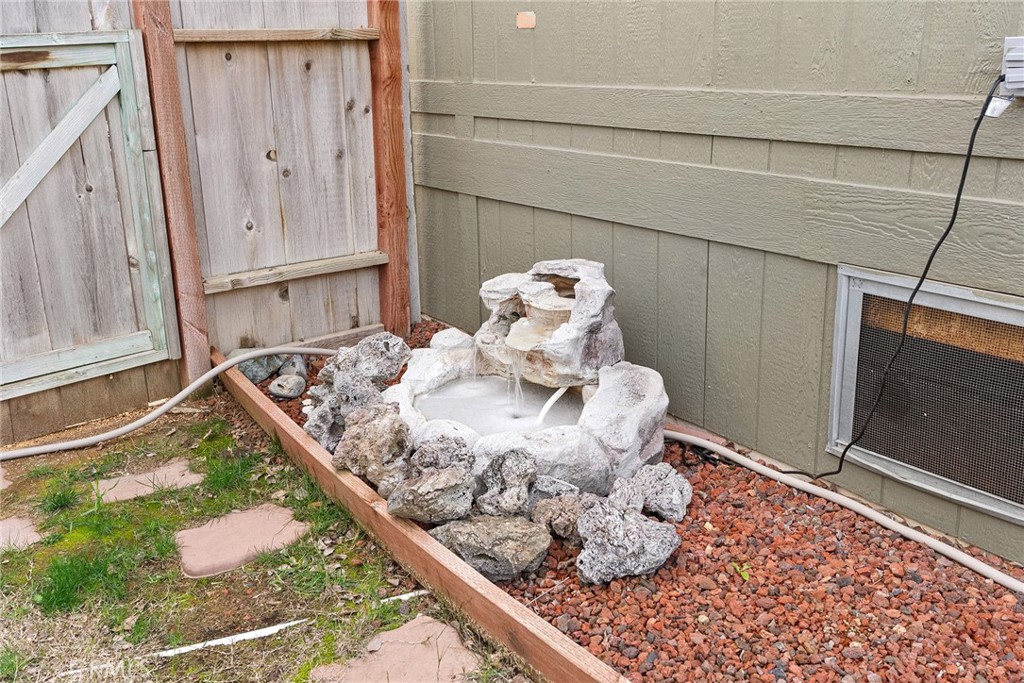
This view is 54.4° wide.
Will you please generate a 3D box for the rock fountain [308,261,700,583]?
[{"bbox_3d":[0.013,0.098,2.740,0.862,0.497,1.326,-14,21,-37],"label":"rock fountain"}]

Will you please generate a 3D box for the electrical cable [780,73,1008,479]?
[{"bbox_3d":[0.846,-0.089,2.337,0.094,1.028,0.481,-13,20,-34],"label":"electrical cable"}]

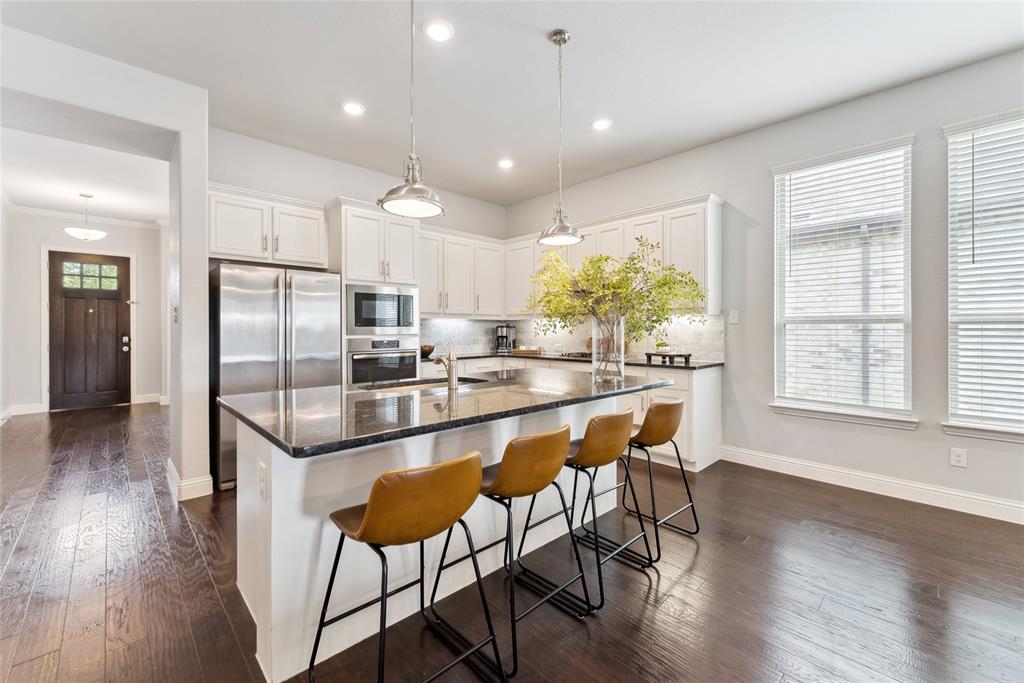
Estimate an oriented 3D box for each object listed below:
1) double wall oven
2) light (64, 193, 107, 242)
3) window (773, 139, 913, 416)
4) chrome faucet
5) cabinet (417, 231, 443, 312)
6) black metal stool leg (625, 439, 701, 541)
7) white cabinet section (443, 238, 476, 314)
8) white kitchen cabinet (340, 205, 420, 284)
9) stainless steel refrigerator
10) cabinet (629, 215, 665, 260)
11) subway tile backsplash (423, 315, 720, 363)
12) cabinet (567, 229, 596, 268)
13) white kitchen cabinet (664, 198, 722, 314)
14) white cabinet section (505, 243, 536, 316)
[{"bbox_3d":[-1.459,0.040,4.170,0.735,1.190,0.600,-1,2,-42],"label":"double wall oven"},{"bbox_3d":[-5.812,-1.692,5.434,0.404,0.677,0.404,-1,2,-44],"label":"light"},{"bbox_3d":[2.628,-0.443,3.213,0.061,2.010,0.840,-1,2,-44],"label":"window"},{"bbox_3d":[-0.380,0.132,2.241,0.055,0.262,0.205,-1,2,-44],"label":"chrome faucet"},{"bbox_3d":[-1.128,-0.804,4.832,0.496,0.980,0.333,-1,2,-42],"label":"cabinet"},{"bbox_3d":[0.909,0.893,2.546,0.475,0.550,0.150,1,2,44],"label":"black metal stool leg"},{"bbox_3d":[-0.746,-0.791,4.998,0.473,0.915,0.332,-1,2,-45],"label":"white cabinet section"},{"bbox_3d":[-1.482,-0.928,4.194,0.817,0.755,0.615,-1,2,-42],"label":"white kitchen cabinet"},{"bbox_3d":[-2.098,0.254,3.568,0.890,1.740,0.700,-1,2,-42],"label":"stainless steel refrigerator"},{"bbox_3d":[1.464,-0.789,4.141,0.399,1.030,0.335,1,2,45],"label":"cabinet"},{"bbox_3d":[0.302,-0.045,4.307,1.788,0.475,3.040,-1,2,-44],"label":"subway tile backsplash"},{"bbox_3d":[0.922,-0.976,4.675,0.383,0.670,0.335,1,2,45],"label":"cabinet"},{"bbox_3d":[1.751,-0.782,3.850,0.419,1.045,0.345,1,2,45],"label":"white kitchen cabinet"},{"bbox_3d":[0.207,-0.801,5.334,0.335,0.935,0.530,-1,2,-45],"label":"white cabinet section"}]

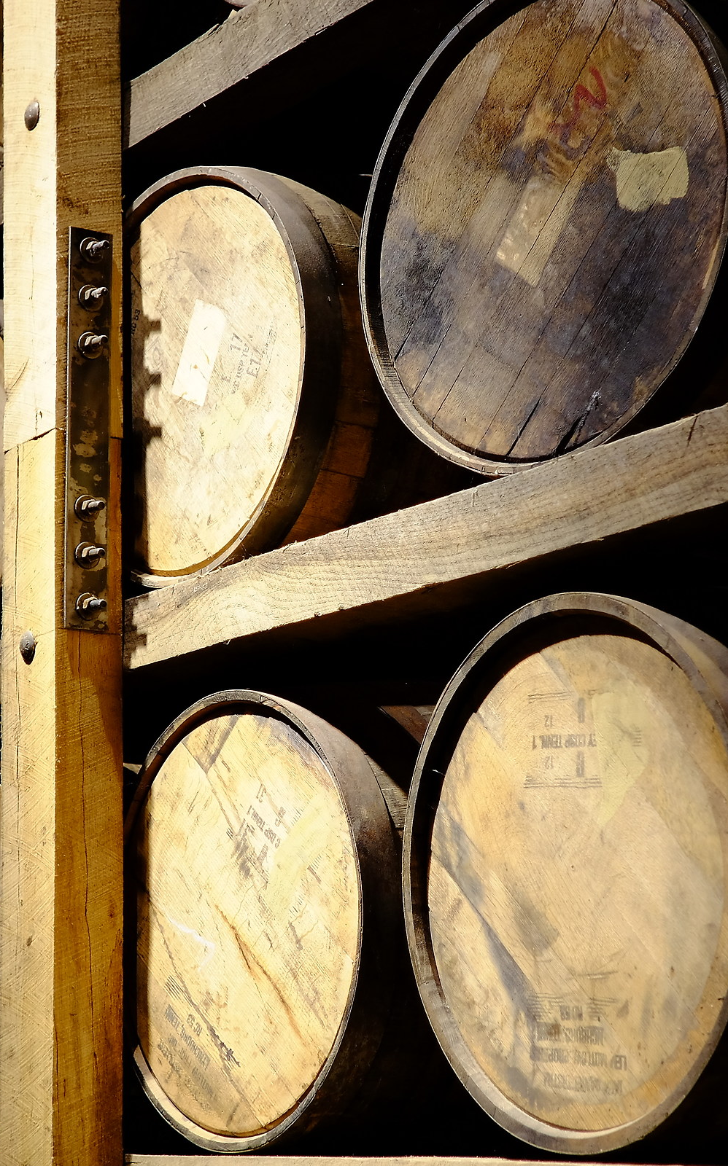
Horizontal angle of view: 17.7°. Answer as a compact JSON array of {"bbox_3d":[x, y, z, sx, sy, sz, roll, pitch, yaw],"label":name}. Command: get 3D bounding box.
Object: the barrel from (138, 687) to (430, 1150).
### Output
[{"bbox_3d":[0.192,0.459,3.160,0.890,0.645,0.645,7,-14,-35],"label":"barrel"}]

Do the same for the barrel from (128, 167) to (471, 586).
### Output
[{"bbox_3d":[0.061,-0.214,3.380,0.890,0.645,0.645,10,-16,-42],"label":"barrel"}]

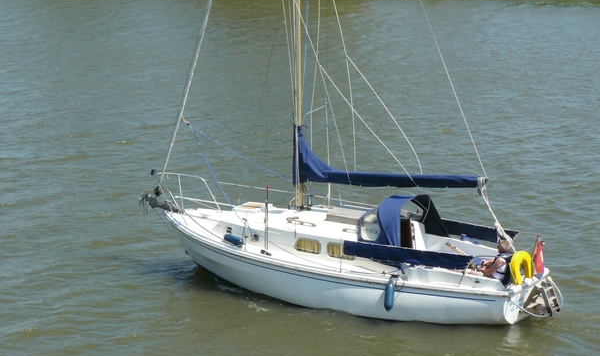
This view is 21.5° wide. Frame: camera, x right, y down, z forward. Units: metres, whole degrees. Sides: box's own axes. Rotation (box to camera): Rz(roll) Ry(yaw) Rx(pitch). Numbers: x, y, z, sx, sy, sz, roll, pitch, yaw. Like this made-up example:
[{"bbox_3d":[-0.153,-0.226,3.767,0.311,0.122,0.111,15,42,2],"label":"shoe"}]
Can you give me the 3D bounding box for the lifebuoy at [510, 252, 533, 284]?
[{"bbox_3d":[3.833,1.512,27.262,0.140,0.580,0.620,7,14,30],"label":"lifebuoy"}]

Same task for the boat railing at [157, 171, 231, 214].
[{"bbox_3d":[-2.298,0.375,30.786,1.250,0.800,1.200,7,14,30],"label":"boat railing"}]

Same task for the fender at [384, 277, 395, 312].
[{"bbox_3d":[1.543,2.017,27.280,0.170,0.600,0.170,-1,12,0],"label":"fender"}]

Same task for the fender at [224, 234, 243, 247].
[{"bbox_3d":[-1.193,1.155,29.037,0.170,0.170,0.580,-9,15,-33],"label":"fender"}]

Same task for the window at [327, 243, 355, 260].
[{"bbox_3d":[0.717,1.315,28.074,0.550,0.300,0.050,8,3,34],"label":"window"}]

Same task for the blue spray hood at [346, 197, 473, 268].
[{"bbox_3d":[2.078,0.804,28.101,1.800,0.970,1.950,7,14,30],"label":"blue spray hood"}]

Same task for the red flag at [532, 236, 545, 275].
[{"bbox_3d":[4.097,1.350,27.242,0.260,0.700,0.140,7,14,30],"label":"red flag"}]

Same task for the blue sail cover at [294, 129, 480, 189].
[{"bbox_3d":[1.488,-0.181,28.328,3.780,1.060,0.300,7,14,30],"label":"blue sail cover"}]

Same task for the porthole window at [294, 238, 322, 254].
[{"bbox_3d":[0.152,1.229,28.403,0.550,0.300,0.050,8,3,34],"label":"porthole window"}]

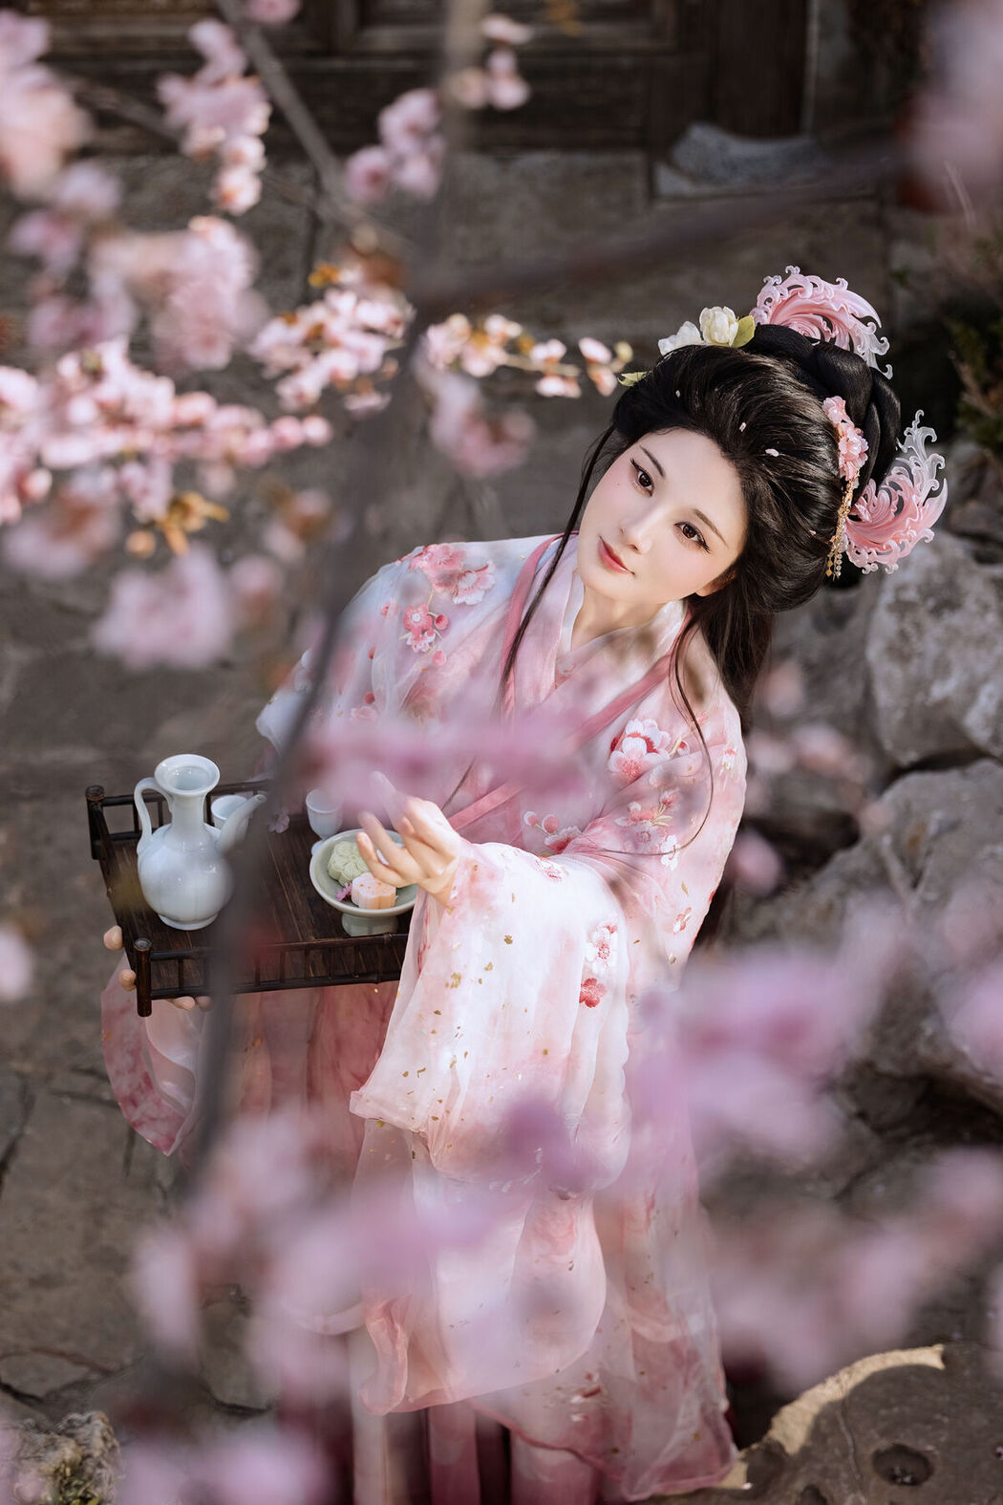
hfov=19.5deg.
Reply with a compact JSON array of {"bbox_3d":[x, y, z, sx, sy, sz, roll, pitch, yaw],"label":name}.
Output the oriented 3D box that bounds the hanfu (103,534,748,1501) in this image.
[{"bbox_3d":[-0.030,0.395,3.130,0.610,1.320,0.510,21,43,25],"label":"hanfu"}]

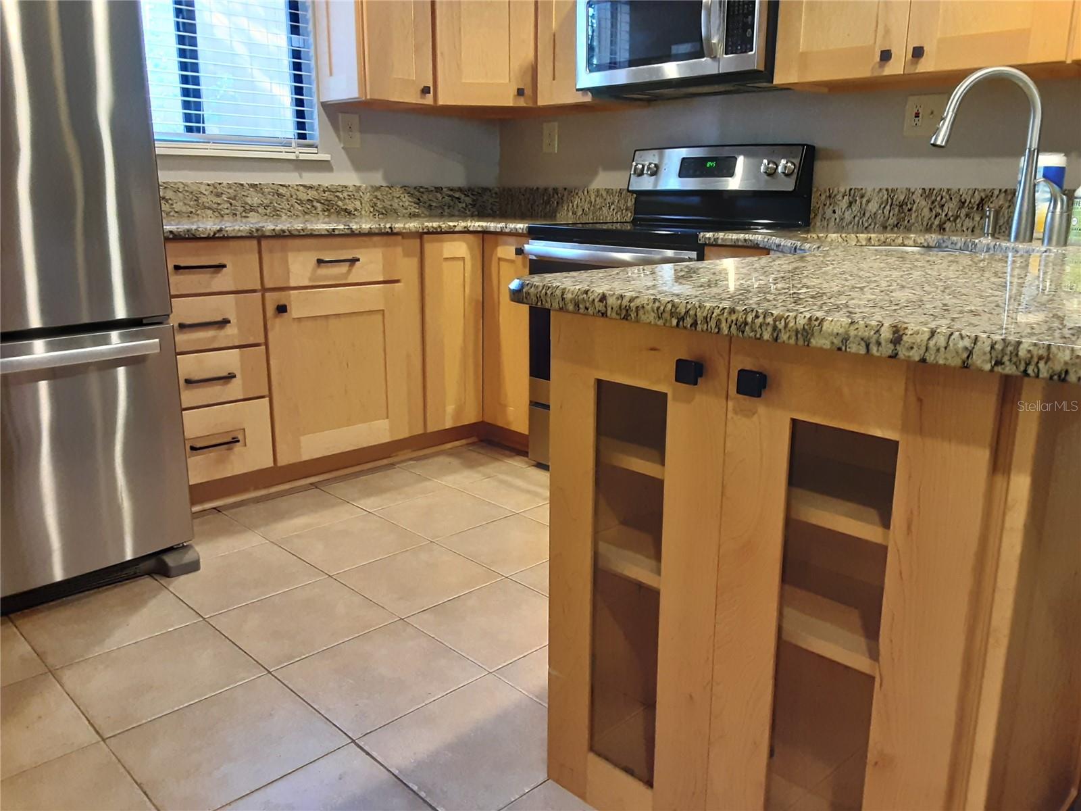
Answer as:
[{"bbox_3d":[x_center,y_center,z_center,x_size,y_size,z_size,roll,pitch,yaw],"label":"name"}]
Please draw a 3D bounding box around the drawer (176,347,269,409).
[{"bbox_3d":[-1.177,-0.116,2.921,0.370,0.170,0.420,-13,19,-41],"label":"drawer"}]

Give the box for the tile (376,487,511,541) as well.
[{"bbox_3d":[-0.322,0.361,2.901,0.346,0.012,0.346,-13,19,-41],"label":"tile"}]

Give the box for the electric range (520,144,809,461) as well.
[{"bbox_3d":[0.430,-0.321,3.115,0.680,1.178,0.759,-13,19,-42],"label":"electric range"}]

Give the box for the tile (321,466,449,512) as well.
[{"bbox_3d":[-0.549,0.297,3.091,0.341,0.011,0.334,-13,19,-42],"label":"tile"}]

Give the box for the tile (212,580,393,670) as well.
[{"bbox_3d":[-0.583,0.531,2.153,0.341,0.011,0.334,-13,19,-42],"label":"tile"}]

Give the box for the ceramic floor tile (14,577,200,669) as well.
[{"bbox_3d":[-1.066,0.531,2.156,0.341,0.011,0.334,-13,19,-42],"label":"ceramic floor tile"}]

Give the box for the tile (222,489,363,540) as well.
[{"bbox_3d":[-0.799,0.355,2.858,0.341,0.011,0.334,-13,19,-42],"label":"tile"}]

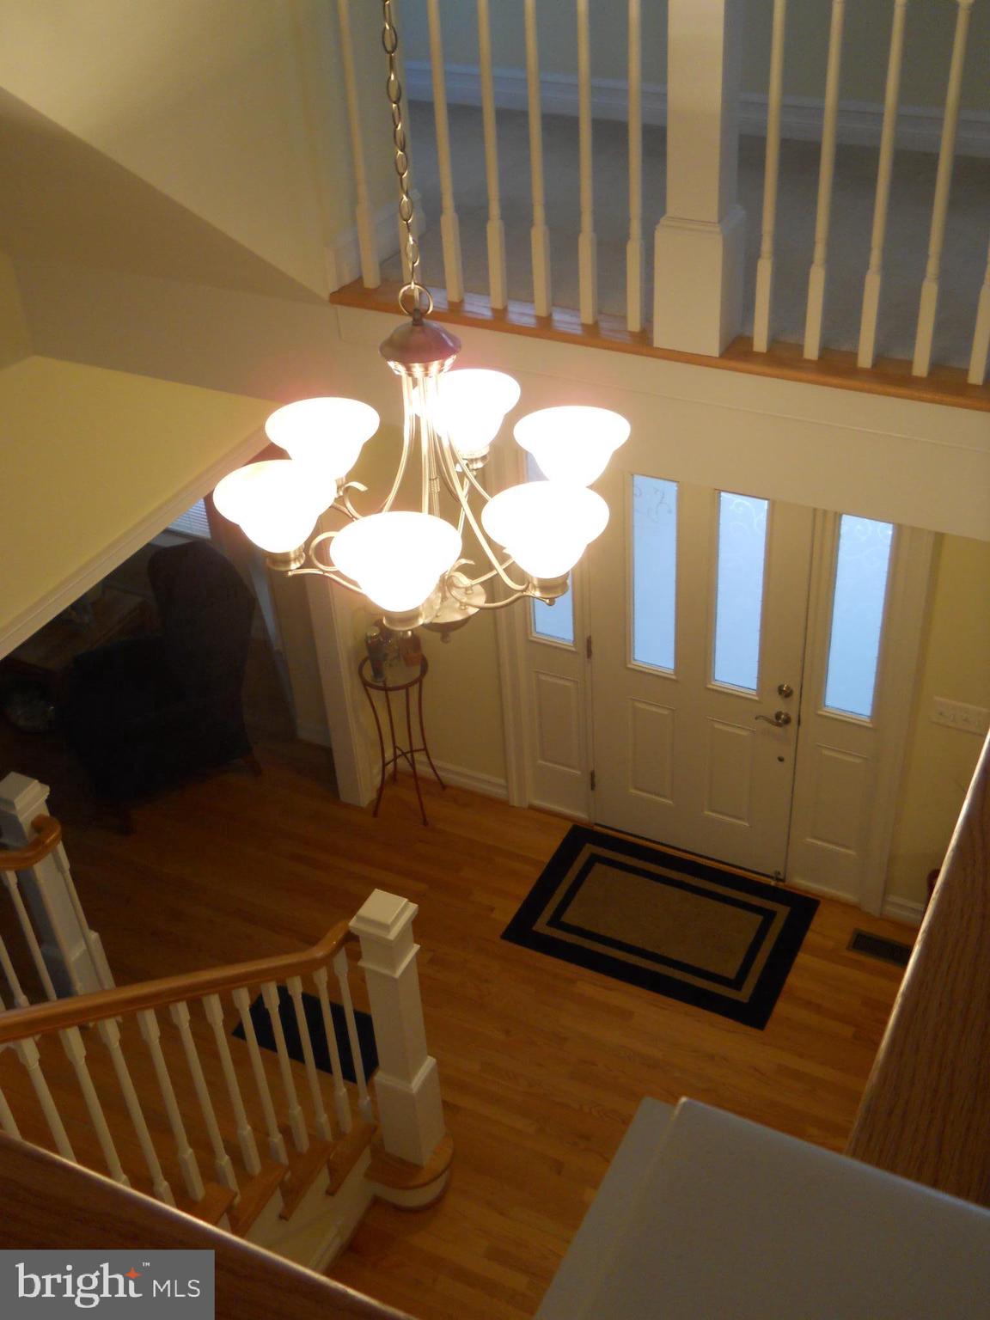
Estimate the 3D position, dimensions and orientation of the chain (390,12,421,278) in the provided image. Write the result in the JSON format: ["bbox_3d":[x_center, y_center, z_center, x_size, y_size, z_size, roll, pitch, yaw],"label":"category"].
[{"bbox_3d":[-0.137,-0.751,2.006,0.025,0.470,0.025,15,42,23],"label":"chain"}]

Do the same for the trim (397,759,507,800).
[{"bbox_3d":[-0.216,0.554,6.839,0.630,0.125,0.022,15,42,23],"label":"trim"}]

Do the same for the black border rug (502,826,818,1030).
[{"bbox_3d":[0.717,1.120,6.106,1.175,0.010,0.738,15,42,23],"label":"black border rug"}]

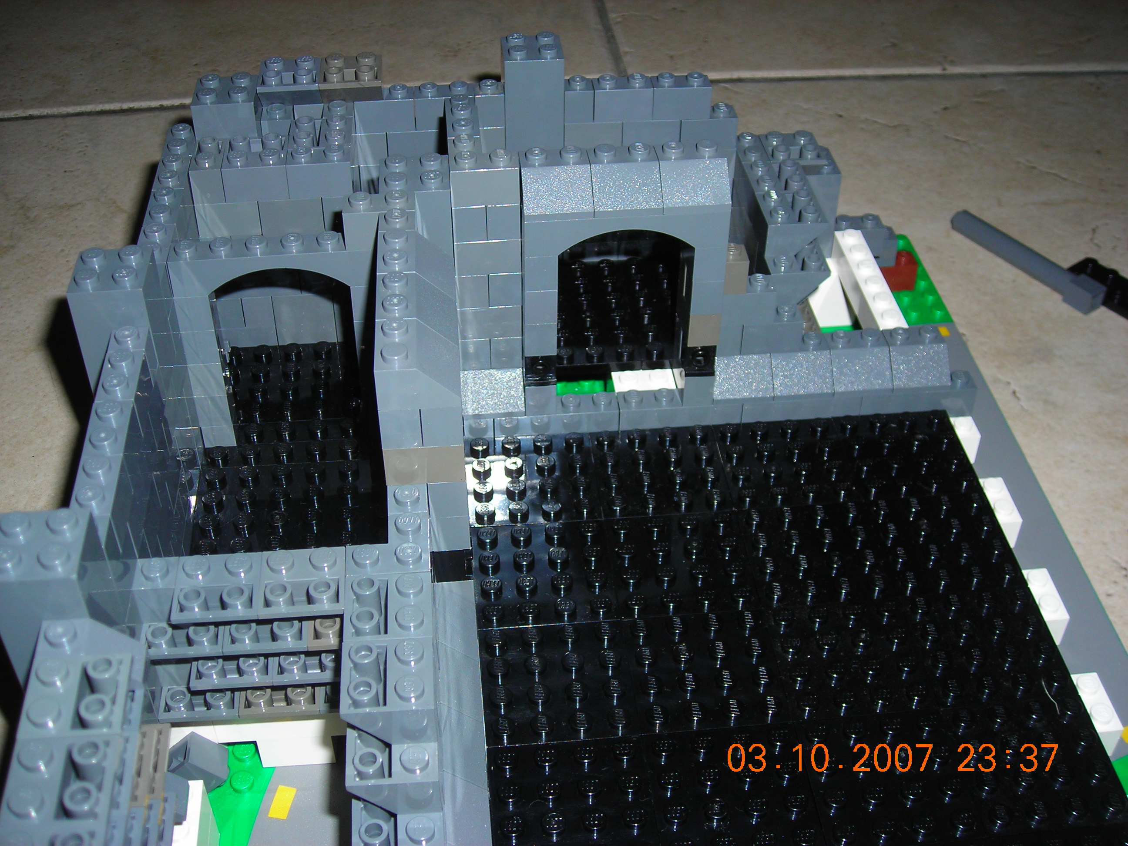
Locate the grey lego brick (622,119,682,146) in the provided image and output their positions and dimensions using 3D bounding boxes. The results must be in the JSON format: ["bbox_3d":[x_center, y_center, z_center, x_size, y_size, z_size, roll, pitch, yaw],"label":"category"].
[{"bbox_3d":[0.024,-0.081,0.367,0.016,0.011,0.008,-3,40,-5],"label":"grey lego brick"}]

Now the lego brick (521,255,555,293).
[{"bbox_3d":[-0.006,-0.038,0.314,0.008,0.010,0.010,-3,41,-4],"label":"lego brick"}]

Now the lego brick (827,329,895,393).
[{"bbox_3d":[0.076,-0.016,0.347,0.016,0.011,0.016,-4,41,-4],"label":"lego brick"}]

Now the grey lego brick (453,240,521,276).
[{"bbox_3d":[-0.018,-0.042,0.318,0.016,0.011,0.009,-4,41,-4],"label":"grey lego brick"}]

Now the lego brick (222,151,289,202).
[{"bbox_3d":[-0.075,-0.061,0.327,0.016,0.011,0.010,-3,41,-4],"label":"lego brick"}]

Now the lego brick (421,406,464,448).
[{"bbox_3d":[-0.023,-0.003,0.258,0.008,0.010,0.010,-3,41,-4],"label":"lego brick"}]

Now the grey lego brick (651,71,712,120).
[{"bbox_3d":[0.032,-0.088,0.361,0.016,0.011,0.008,-3,40,-5],"label":"grey lego brick"}]

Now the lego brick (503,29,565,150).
[{"bbox_3d":[-0.008,-0.088,0.359,0.016,0.030,0.016,-3,41,-4],"label":"lego brick"}]

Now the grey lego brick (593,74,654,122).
[{"bbox_3d":[0.016,-0.087,0.360,0.016,0.011,0.008,-3,40,-5],"label":"grey lego brick"}]

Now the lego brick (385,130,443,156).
[{"bbox_3d":[-0.039,-0.077,0.361,0.016,0.011,0.008,-3,40,-5],"label":"lego brick"}]

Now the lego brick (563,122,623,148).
[{"bbox_3d":[0.008,-0.080,0.365,0.016,0.011,0.008,-3,40,-5],"label":"lego brick"}]

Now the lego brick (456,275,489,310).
[{"bbox_3d":[-0.022,-0.035,0.326,0.008,0.010,0.008,-4,41,-4],"label":"lego brick"}]

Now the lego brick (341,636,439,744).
[{"bbox_3d":[-0.030,0.046,0.230,0.016,0.011,0.016,-3,40,-5],"label":"lego brick"}]

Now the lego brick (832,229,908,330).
[{"bbox_3d":[0.085,-0.038,0.372,0.008,0.011,0.048,-4,41,-4],"label":"lego brick"}]

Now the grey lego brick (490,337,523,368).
[{"bbox_3d":[-0.015,-0.021,0.338,0.008,0.011,0.009,-4,41,-4],"label":"grey lego brick"}]

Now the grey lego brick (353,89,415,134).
[{"bbox_3d":[-0.047,-0.083,0.352,0.016,0.011,0.008,-4,41,-4],"label":"grey lego brick"}]

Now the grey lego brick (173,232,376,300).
[{"bbox_3d":[-0.064,-0.036,0.296,0.048,0.011,0.008,-3,41,-4],"label":"grey lego brick"}]

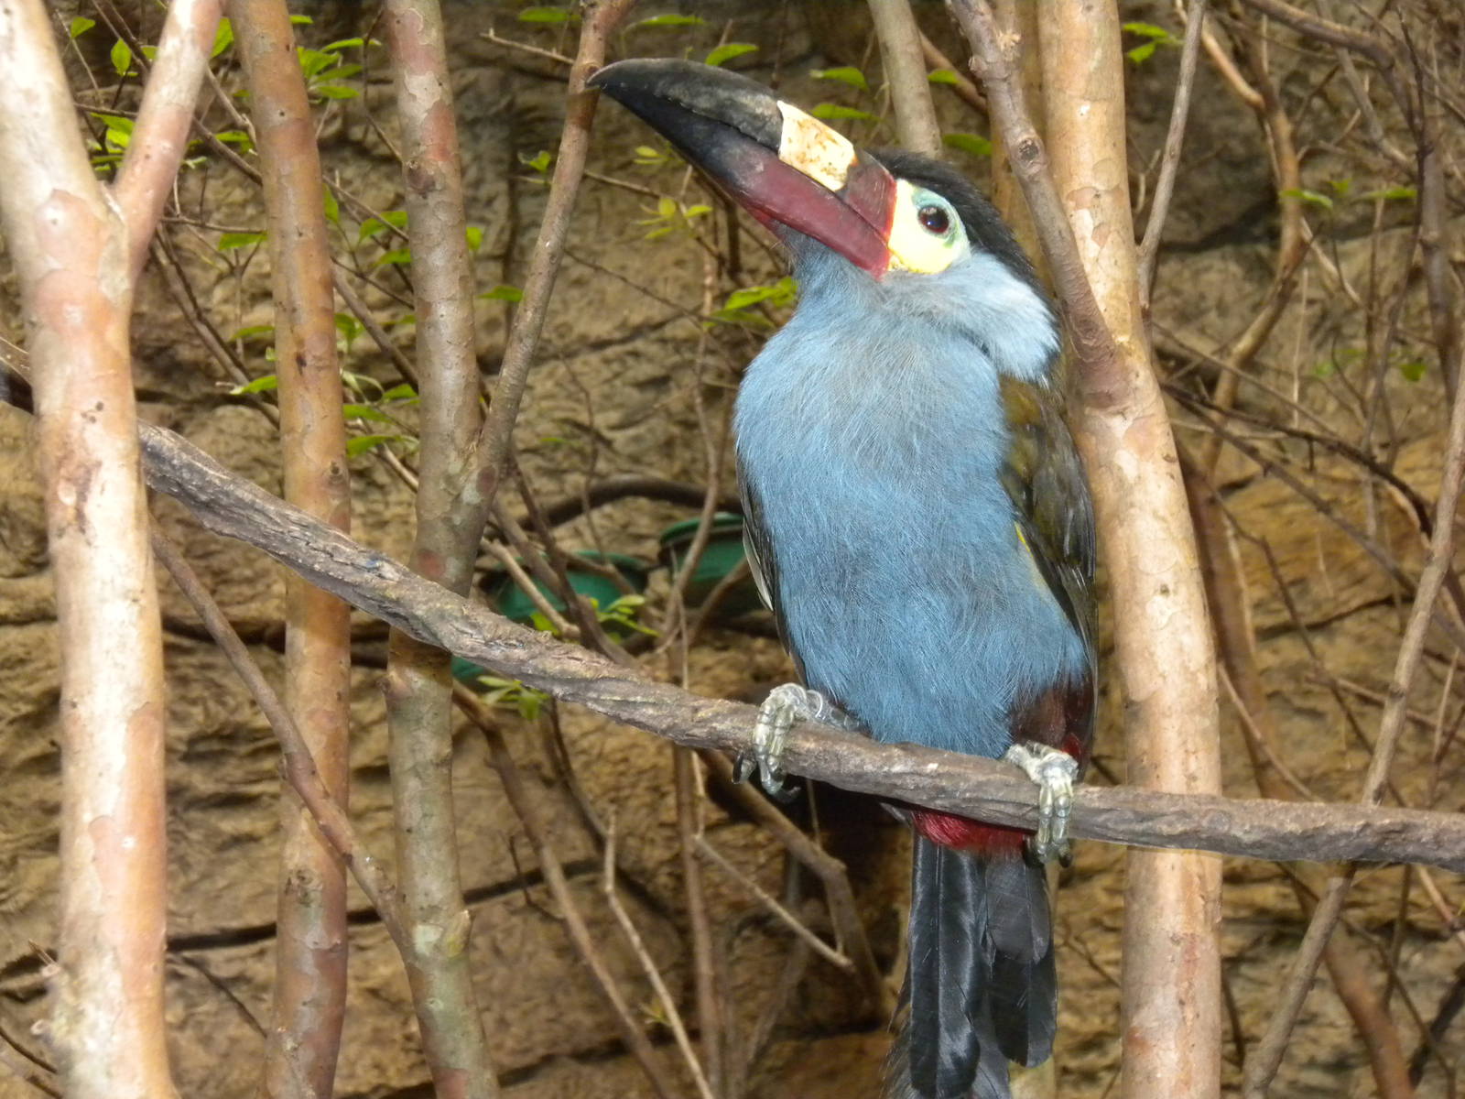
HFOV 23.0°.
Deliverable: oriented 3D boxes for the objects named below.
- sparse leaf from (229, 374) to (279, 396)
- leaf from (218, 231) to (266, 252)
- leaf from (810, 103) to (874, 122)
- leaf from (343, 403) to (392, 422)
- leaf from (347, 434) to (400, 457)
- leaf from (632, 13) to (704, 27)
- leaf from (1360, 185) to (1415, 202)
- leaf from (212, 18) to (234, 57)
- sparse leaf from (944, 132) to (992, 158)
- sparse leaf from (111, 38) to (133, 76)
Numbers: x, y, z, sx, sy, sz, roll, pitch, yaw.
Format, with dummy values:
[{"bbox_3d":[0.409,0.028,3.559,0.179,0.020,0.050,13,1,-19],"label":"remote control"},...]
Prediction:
[{"bbox_3d":[-0.225,-0.078,1.700,0.027,0.008,0.012,-15,-2,0],"label":"sparse leaf"},{"bbox_3d":[-0.234,-0.147,1.720,0.025,0.009,0.012,-8,-2,0],"label":"leaf"},{"bbox_3d":[0.052,-0.207,1.700,0.030,0.008,0.013,5,-2,0],"label":"leaf"},{"bbox_3d":[-0.172,-0.064,1.680,0.025,0.007,0.012,11,-2,0],"label":"leaf"},{"bbox_3d":[-0.170,-0.048,1.680,0.028,0.009,0.013,-15,-2,0],"label":"leaf"},{"bbox_3d":[-0.032,-0.262,1.780,0.035,0.007,0.014,-1,-2,0],"label":"leaf"},{"bbox_3d":[0.355,-0.193,1.950,0.031,0.008,0.014,-3,-2,0],"label":"leaf"},{"bbox_3d":[-0.239,-0.239,1.680,0.012,0.018,0.007,-2,-2,0],"label":"leaf"},{"bbox_3d":[0.115,-0.197,1.750,0.026,0.010,0.013,12,-2,0],"label":"sparse leaf"},{"bbox_3d":[-0.285,-0.230,1.680,0.011,0.018,0.006,-2,-2,0],"label":"sparse leaf"}]

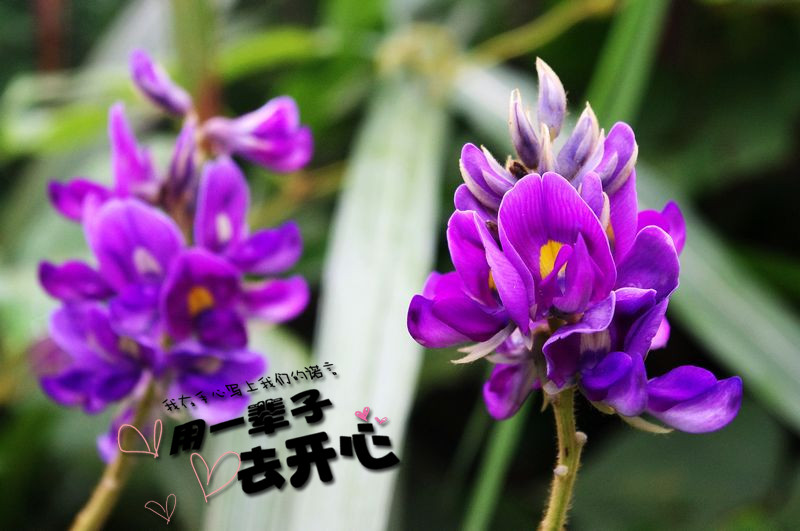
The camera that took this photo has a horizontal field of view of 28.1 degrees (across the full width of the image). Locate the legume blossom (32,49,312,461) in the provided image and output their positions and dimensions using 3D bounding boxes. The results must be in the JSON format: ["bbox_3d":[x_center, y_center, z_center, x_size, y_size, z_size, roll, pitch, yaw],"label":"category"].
[{"bbox_3d":[-0.048,-0.002,0.335,0.056,0.083,0.050,4,7,-3],"label":"legume blossom"}]

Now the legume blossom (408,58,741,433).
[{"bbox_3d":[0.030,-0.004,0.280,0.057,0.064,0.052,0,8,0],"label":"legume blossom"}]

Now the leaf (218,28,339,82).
[{"bbox_3d":[-0.033,-0.057,0.430,0.033,0.014,0.020,0,8,0],"label":"leaf"}]

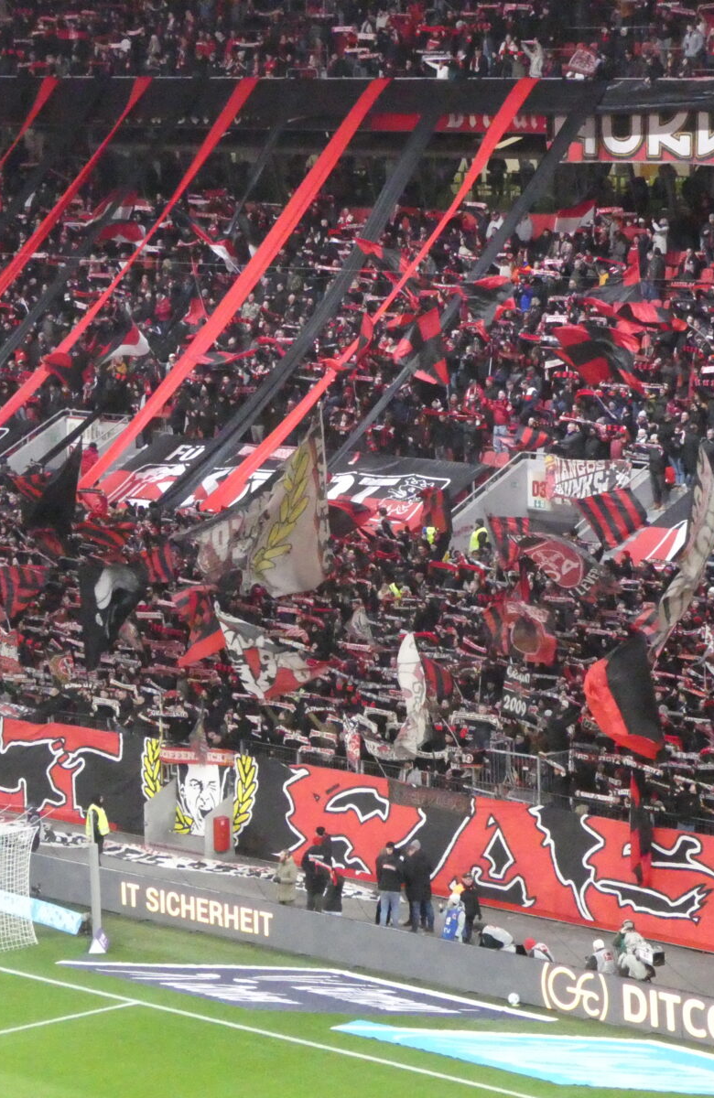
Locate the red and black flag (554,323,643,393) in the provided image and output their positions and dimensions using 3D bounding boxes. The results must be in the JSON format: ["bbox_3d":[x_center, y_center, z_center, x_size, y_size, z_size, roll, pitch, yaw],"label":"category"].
[{"bbox_3d":[6.277,-4.968,99.000,2.290,1.810,0.400,2,7,14],"label":"red and black flag"}]

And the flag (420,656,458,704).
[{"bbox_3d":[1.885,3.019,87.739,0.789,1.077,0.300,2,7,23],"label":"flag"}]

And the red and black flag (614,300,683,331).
[{"bbox_3d":[7.800,-6.253,102.000,1.840,0.830,0.400,2,7,14],"label":"red and black flag"}]

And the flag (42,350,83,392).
[{"bbox_3d":[-8.666,-5.233,112.000,1.210,1.210,0.400,2,7,14],"label":"flag"}]

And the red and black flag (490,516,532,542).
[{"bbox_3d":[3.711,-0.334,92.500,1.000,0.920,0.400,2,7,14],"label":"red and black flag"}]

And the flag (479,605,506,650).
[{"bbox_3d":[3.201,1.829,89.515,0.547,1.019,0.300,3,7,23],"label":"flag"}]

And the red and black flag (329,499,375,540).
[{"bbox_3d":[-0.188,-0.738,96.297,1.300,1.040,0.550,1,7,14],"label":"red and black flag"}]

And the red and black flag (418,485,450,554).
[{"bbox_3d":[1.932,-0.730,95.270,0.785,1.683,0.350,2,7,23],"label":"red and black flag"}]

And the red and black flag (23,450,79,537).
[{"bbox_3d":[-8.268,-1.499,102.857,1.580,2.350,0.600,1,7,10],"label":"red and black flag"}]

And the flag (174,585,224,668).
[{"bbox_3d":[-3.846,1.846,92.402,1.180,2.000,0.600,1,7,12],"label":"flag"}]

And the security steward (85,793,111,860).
[{"bbox_3d":[-5.885,6.519,86.960,0.450,1.800,0.520,0,7,7],"label":"security steward"}]

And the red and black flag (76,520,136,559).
[{"bbox_3d":[-6.581,-0.270,100.000,1.590,1.050,0.400,2,7,14],"label":"red and black flag"}]

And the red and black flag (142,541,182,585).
[{"bbox_3d":[-4.916,0.389,95.956,1.000,1.080,0.300,0,7,7],"label":"red and black flag"}]

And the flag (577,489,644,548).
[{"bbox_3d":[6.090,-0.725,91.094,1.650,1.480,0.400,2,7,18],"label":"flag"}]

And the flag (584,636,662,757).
[{"bbox_3d":[5.676,3.155,81.075,1.700,2.650,0.600,1,7,13],"label":"flag"}]

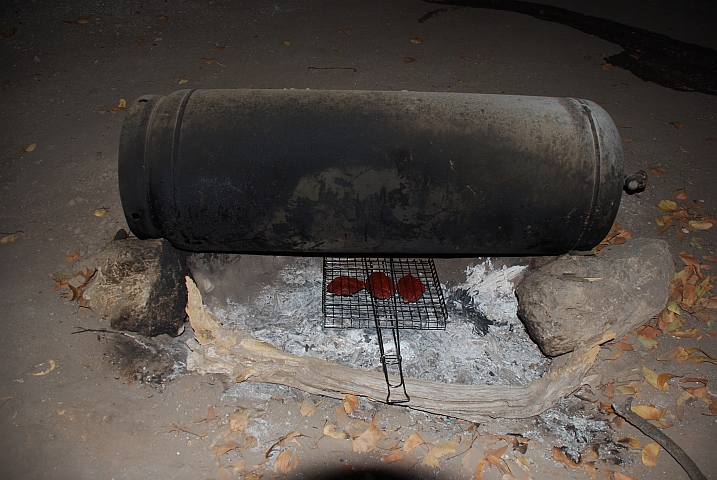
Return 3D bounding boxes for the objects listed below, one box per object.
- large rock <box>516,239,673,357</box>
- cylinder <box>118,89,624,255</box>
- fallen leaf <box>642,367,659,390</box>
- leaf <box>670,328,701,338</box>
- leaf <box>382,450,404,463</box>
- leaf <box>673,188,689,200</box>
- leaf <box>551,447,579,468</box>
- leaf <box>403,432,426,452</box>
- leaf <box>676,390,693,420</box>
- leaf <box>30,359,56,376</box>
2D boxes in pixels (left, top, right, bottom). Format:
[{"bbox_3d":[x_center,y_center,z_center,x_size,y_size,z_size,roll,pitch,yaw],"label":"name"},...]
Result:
[{"bbox_3d":[0.672,0.136,1.502,0.440,0.190,0.250,-20,49,-18],"label":"large rock"},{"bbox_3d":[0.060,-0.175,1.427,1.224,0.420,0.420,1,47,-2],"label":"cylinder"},{"bbox_3d":[0.753,0.356,1.388,0.025,0.015,0.066,-21,51,-20],"label":"fallen leaf"},{"bbox_3d":[0.910,0.261,1.504,0.086,0.014,0.028,-6,46,-6],"label":"leaf"},{"bbox_3d":[0.081,0.499,1.238,0.048,0.012,0.022,-12,49,-13],"label":"leaf"},{"bbox_3d":[1.125,-0.161,1.878,0.059,0.018,0.047,0,47,-2],"label":"leaf"},{"bbox_3d":[0.477,0.505,1.240,0.070,0.018,0.028,27,52,22],"label":"leaf"},{"bbox_3d":[0.132,0.485,1.288,0.056,0.013,0.042,-27,52,-23],"label":"leaf"},{"bbox_3d":[0.776,0.394,1.282,0.035,0.012,0.088,29,51,25],"label":"leaf"},{"bbox_3d":[-0.837,0.339,1.431,0.068,0.010,0.048,-15,48,-14],"label":"leaf"}]

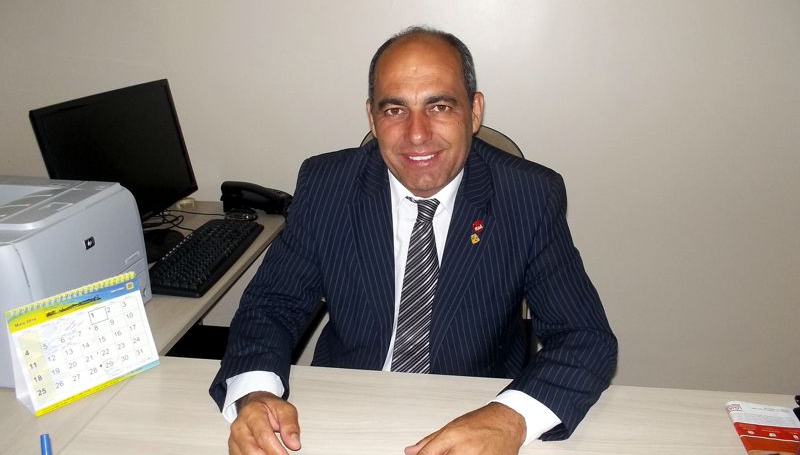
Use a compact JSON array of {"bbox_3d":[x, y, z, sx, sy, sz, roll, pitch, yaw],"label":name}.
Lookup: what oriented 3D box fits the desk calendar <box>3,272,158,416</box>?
[{"bbox_3d":[-0.498,0.172,1.058,0.074,0.160,0.200,16,25,40],"label":"desk calendar"}]

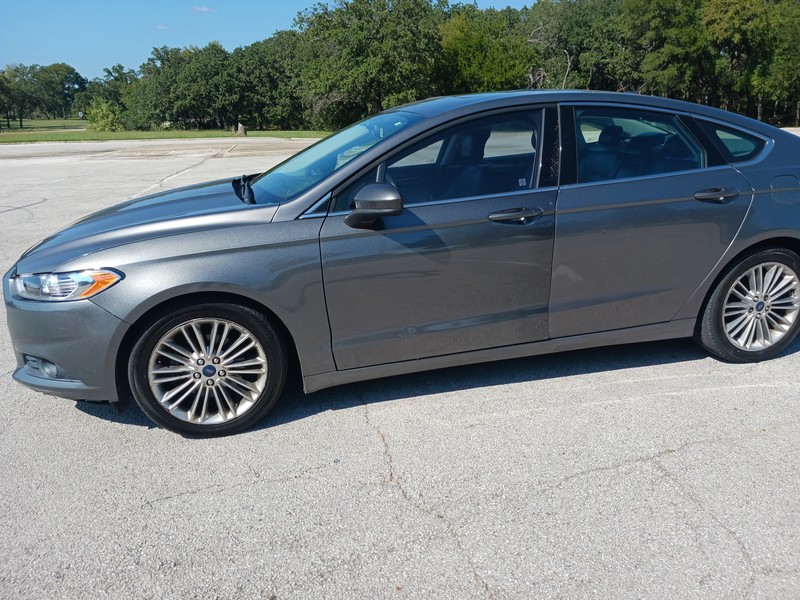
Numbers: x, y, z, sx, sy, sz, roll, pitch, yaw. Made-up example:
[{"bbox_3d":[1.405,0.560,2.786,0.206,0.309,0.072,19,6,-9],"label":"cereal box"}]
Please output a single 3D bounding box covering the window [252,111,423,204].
[{"bbox_3d":[-0.451,-0.810,3.449,1.013,0.160,1.400,-28,20,-5],"label":"window"}]

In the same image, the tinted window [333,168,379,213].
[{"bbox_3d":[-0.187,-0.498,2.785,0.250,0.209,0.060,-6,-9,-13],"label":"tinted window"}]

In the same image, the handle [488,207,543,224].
[{"bbox_3d":[0.523,-0.387,2.825,0.250,0.055,0.060,-9,17,-11],"label":"handle"}]

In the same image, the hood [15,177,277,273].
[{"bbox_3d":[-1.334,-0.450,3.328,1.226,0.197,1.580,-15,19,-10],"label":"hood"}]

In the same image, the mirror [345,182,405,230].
[{"bbox_3d":[-0.109,-0.394,2.621,0.220,0.190,0.230,-6,17,-13],"label":"mirror"}]

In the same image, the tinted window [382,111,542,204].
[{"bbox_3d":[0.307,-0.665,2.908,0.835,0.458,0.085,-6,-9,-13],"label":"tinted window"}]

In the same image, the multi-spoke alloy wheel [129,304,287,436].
[{"bbox_3d":[-0.855,0.273,2.815,0.668,0.668,0.235,-4,16,-9],"label":"multi-spoke alloy wheel"}]

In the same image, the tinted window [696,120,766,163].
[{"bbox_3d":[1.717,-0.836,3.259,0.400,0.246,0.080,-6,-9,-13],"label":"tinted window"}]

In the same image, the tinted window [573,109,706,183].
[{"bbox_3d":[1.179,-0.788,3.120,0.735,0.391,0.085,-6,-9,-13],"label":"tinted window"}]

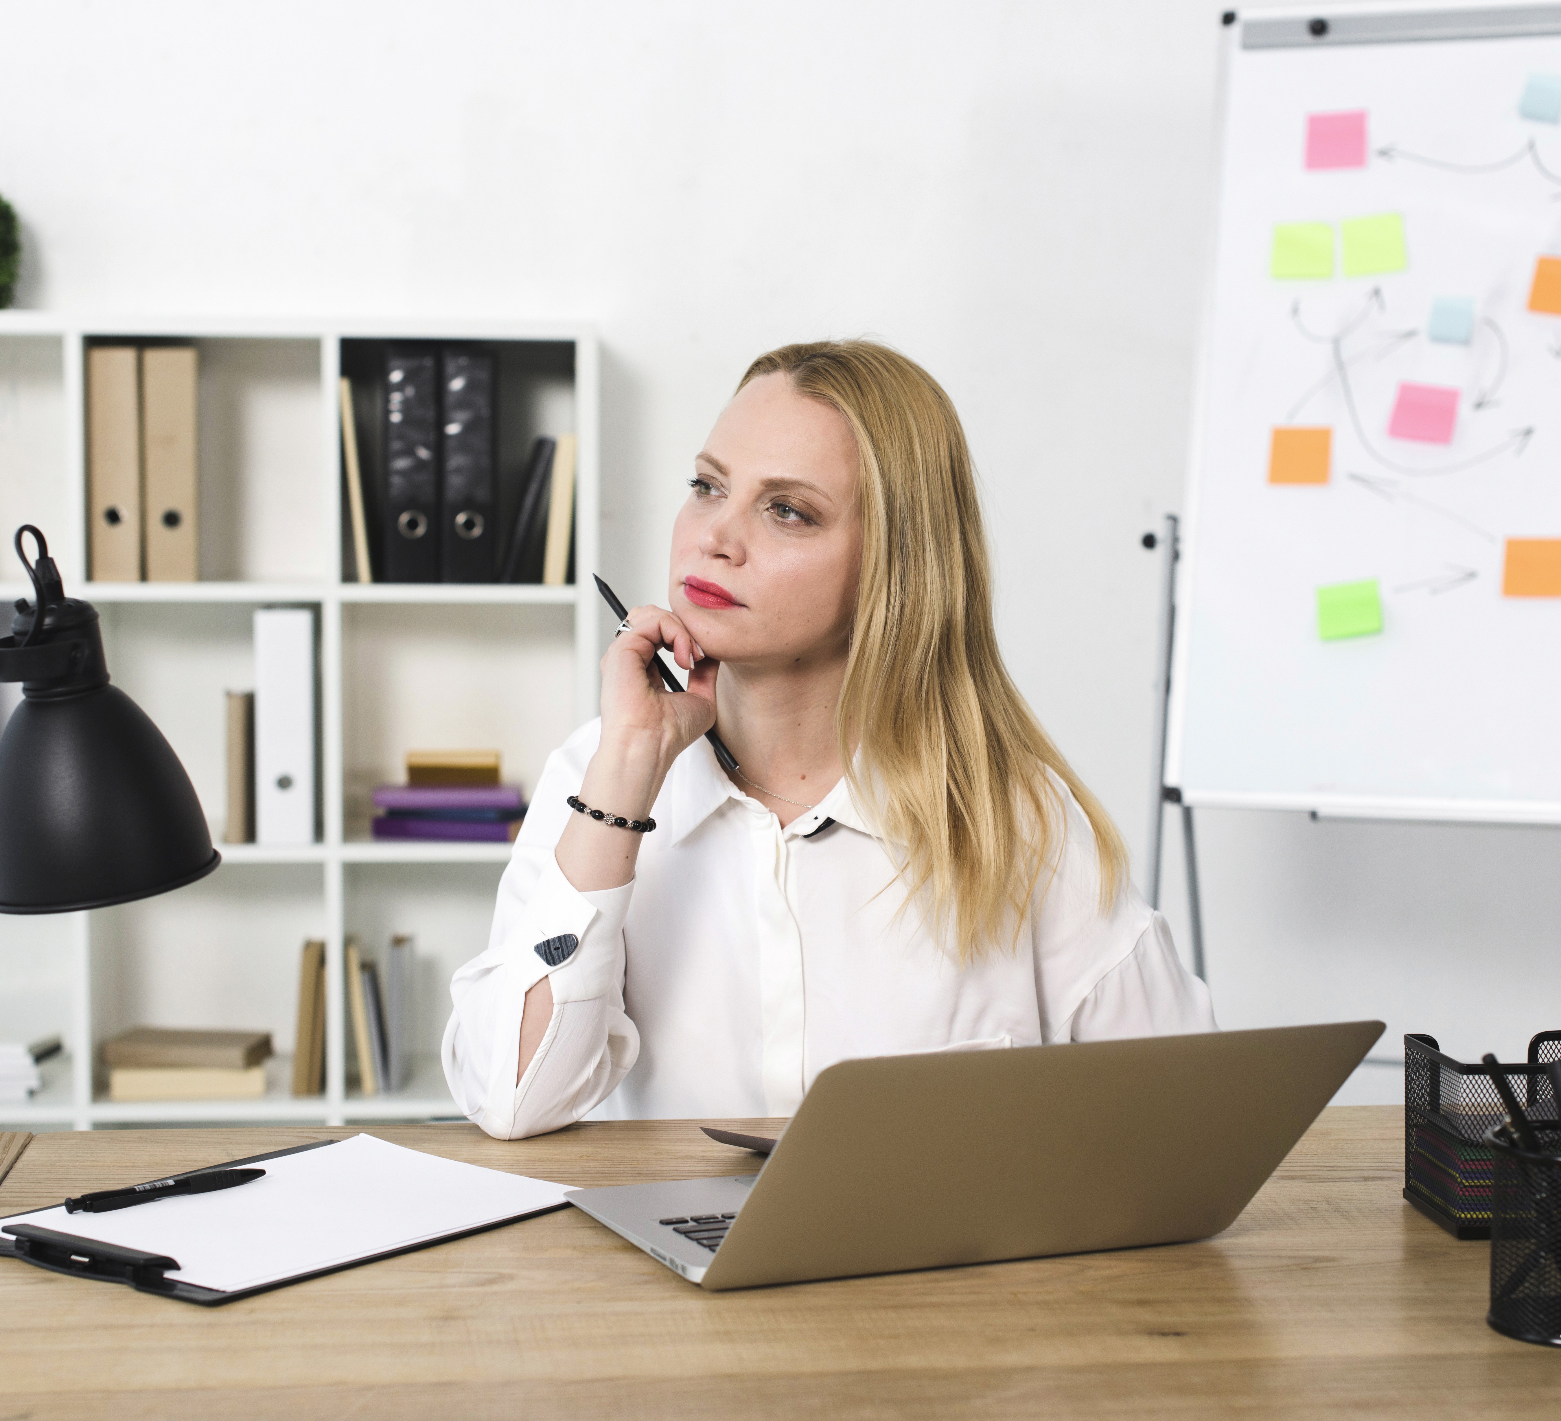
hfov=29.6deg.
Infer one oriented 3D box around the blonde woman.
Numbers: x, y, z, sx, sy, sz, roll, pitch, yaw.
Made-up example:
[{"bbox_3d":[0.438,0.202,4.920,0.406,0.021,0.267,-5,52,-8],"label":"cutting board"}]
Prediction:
[{"bbox_3d":[0.033,0.371,2.098,0.530,1.260,0.660,2,5,15],"label":"blonde woman"}]

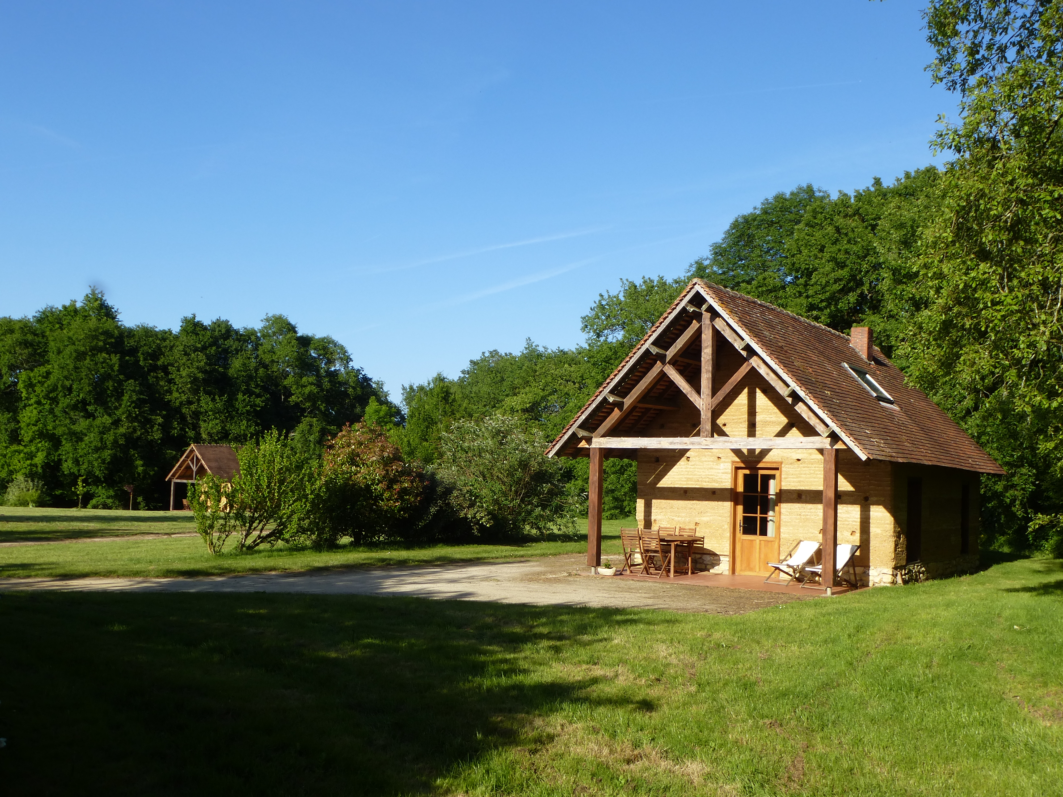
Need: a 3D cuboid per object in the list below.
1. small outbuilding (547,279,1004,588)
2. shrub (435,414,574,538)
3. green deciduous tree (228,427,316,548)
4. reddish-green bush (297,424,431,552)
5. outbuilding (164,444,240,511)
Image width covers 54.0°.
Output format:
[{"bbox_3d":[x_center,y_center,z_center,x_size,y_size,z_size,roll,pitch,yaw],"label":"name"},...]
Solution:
[{"bbox_3d":[5.745,0.968,22.033,6.020,5.220,10.510,-1,-5,35],"label":"small outbuilding"},{"bbox_3d":[-0.757,2.303,30.712,4.130,3.660,3.900,2,-4,0],"label":"shrub"},{"bbox_3d":[-5.822,2.048,23.198,2.070,2.720,2.100,2,-4,0],"label":"green deciduous tree"},{"bbox_3d":[-4.131,2.124,25.904,3.170,3.080,3.200,2,-4,0],"label":"reddish-green bush"},{"bbox_3d":[-23.954,6.572,85.277,5.600,5.300,10.200,-1,-5,27],"label":"outbuilding"}]

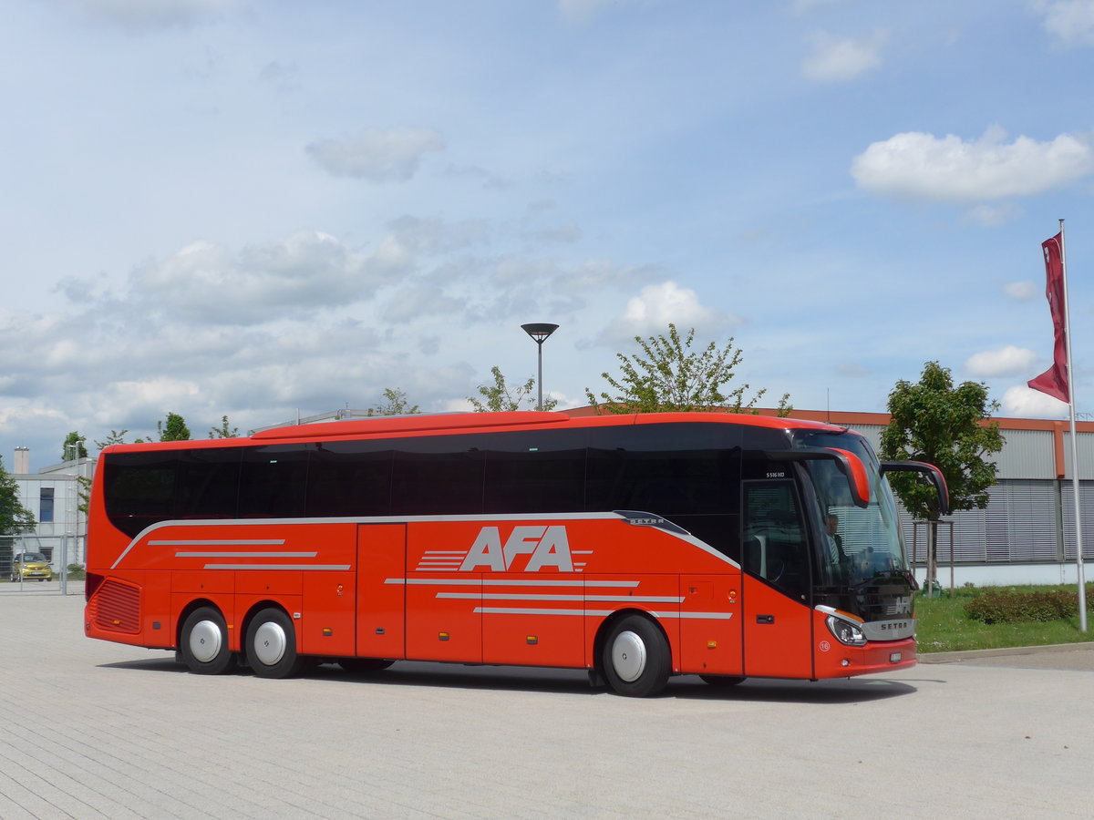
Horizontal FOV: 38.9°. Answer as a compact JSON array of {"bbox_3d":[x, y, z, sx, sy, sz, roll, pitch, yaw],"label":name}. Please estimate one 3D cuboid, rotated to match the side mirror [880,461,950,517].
[{"bbox_3d":[4.736,1.009,20.019,0.950,0.720,0.320,-4,-6,33],"label":"side mirror"}]

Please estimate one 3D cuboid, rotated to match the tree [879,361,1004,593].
[{"bbox_3d":[11.542,1.990,45.331,3.600,6.894,3.600,-1,-6,0],"label":"tree"}]

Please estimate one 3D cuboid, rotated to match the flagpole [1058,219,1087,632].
[{"bbox_3d":[10.876,0.266,32.011,0.130,8.570,0.130,-1,-6,0],"label":"flagpole"}]

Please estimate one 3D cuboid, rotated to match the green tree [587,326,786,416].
[{"bbox_3d":[2.962,1.433,32.882,4.300,6.630,4.300,-1,-6,0],"label":"green tree"}]

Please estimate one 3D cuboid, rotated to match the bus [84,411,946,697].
[{"bbox_3d":[-1.219,1.984,22.242,13.350,3.750,2.650,-4,-6,33],"label":"bus"}]

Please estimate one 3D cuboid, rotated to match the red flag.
[{"bbox_3d":[10.515,-1.942,32.505,0.400,3.655,0.950,5,-8,-45],"label":"red flag"}]

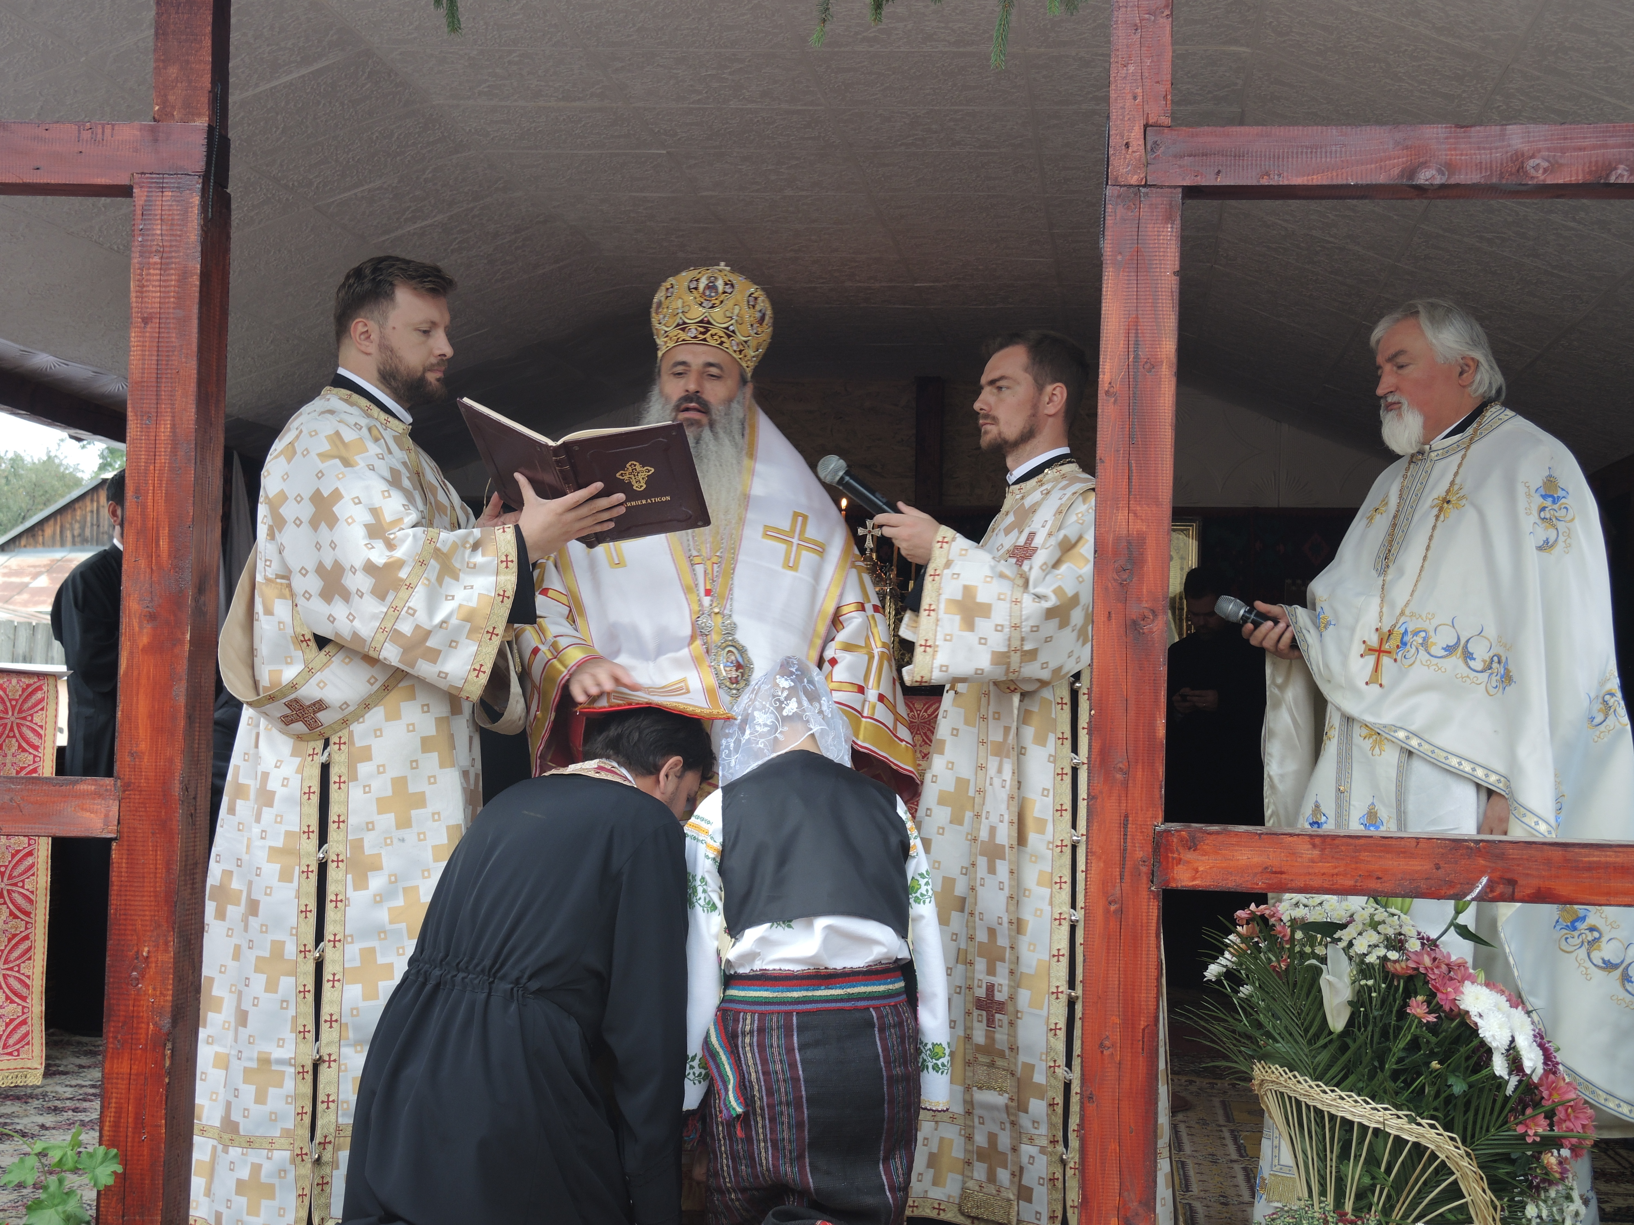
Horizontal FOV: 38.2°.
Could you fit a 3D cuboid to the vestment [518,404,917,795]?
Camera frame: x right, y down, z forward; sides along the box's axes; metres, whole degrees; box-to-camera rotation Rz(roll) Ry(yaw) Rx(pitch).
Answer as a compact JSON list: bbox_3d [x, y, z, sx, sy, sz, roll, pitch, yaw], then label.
[{"bbox_3d":[-0.170,0.370,4.300,0.740,1.500,0.550,2,-1,6],"label":"vestment"}]

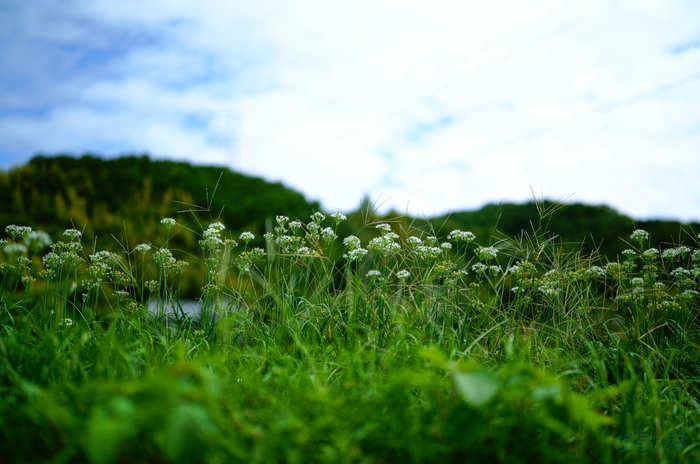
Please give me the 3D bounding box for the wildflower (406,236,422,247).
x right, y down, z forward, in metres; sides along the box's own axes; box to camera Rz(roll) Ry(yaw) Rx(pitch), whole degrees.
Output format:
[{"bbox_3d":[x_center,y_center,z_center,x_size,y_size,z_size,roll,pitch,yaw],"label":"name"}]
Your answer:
[{"bbox_3d":[0.190,0.028,2.000,0.046,0.029,0.045,0,0,0],"label":"wildflower"}]

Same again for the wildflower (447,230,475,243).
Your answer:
[{"bbox_3d":[0.325,0.013,2.000,0.080,0.034,0.058,0,0,0],"label":"wildflower"}]

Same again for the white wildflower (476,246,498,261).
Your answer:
[{"bbox_3d":[0.395,0.062,1.950,0.061,0.039,0.055,0,0,0],"label":"white wildflower"}]

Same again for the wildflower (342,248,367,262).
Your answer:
[{"bbox_3d":[0.016,0.068,1.950,0.072,0.039,0.058,0,0,0],"label":"wildflower"}]

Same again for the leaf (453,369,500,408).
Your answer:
[{"bbox_3d":[0.196,0.242,1.050,0.072,0.060,0.045,0,0,0],"label":"leaf"}]

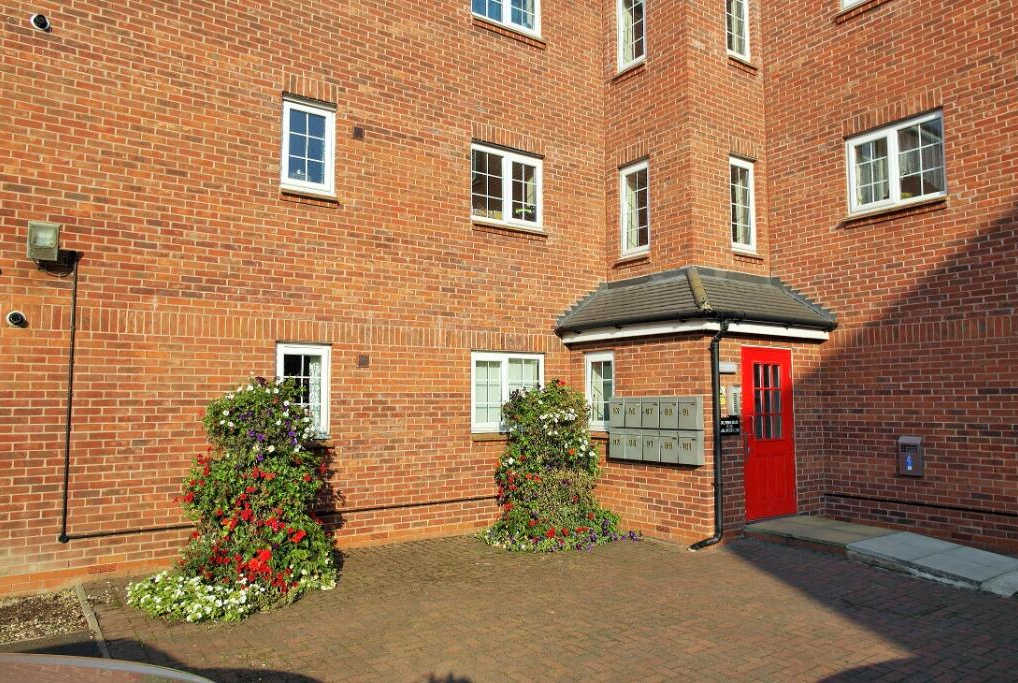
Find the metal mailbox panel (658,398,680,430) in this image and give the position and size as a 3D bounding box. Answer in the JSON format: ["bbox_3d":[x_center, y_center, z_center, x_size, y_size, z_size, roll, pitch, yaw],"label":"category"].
[{"bbox_3d":[1.868,0.834,7.872,0.110,0.378,0.278,3,-6,-35],"label":"metal mailbox panel"}]

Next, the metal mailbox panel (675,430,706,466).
[{"bbox_3d":[2.028,1.189,7.613,0.110,0.375,0.278,3,-6,-35],"label":"metal mailbox panel"}]

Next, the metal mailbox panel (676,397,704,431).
[{"bbox_3d":[2.027,0.814,7.644,0.110,0.378,0.278,3,-6,-35],"label":"metal mailbox panel"}]

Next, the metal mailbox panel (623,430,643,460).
[{"bbox_3d":[1.553,1.248,8.295,0.110,0.375,0.278,3,-6,-35],"label":"metal mailbox panel"}]

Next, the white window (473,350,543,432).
[{"bbox_3d":[-0.002,0.659,8.871,1.150,1.040,0.100,3,-6,-35],"label":"white window"}]

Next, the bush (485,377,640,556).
[{"bbox_3d":[0.576,1.377,8.088,1.650,1.840,1.380,3,-6,-35],"label":"bush"}]

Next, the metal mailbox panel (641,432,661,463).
[{"bbox_3d":[1.712,1.228,8.068,0.110,0.375,0.278,3,-6,-35],"label":"metal mailbox panel"}]

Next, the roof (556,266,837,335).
[{"bbox_3d":[2.435,-0.505,9.036,2.600,0.850,2.550,3,-6,-35],"label":"roof"}]

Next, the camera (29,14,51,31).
[{"bbox_3d":[-4.204,-2.871,6.125,0.120,0.130,0.135,-5,-6,43],"label":"camera"}]

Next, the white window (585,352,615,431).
[{"bbox_3d":[1.220,0.669,9.007,0.090,1.020,0.540,3,-6,-35],"label":"white window"}]

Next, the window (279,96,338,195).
[{"bbox_3d":[-2.223,-2.162,7.567,0.600,1.050,0.100,3,-6,-35],"label":"window"}]

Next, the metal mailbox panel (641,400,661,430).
[{"bbox_3d":[1.699,0.842,8.038,0.110,0.362,0.282,3,-6,-35],"label":"metal mailbox panel"}]

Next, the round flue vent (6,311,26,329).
[{"bbox_3d":[-4.250,-0.191,5.889,0.140,0.145,0.100,3,-6,-35],"label":"round flue vent"}]

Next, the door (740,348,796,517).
[{"bbox_3d":[3.135,1.088,8.220,0.970,2.020,0.070,3,-6,-35],"label":"door"}]

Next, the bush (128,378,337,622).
[{"bbox_3d":[-2.338,1.234,5.997,1.600,1.840,1.500,3,-6,-35],"label":"bush"}]

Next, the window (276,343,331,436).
[{"bbox_3d":[-2.212,0.532,7.350,0.600,1.040,0.100,3,-6,-35],"label":"window"}]

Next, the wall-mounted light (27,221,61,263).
[{"bbox_3d":[-3.966,-0.846,5.819,0.215,0.315,0.150,3,2,-35],"label":"wall-mounted light"}]

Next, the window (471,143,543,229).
[{"bbox_3d":[-0.011,-2.035,9.090,1.150,1.050,0.100,3,-6,-35],"label":"window"}]

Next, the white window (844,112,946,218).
[{"bbox_3d":[4.666,-2.111,8.255,0.090,0.990,1.130,3,-6,-35],"label":"white window"}]

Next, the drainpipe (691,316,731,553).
[{"bbox_3d":[2.160,1.009,7.364,0.420,2.480,0.190,-1,-5,10],"label":"drainpipe"}]

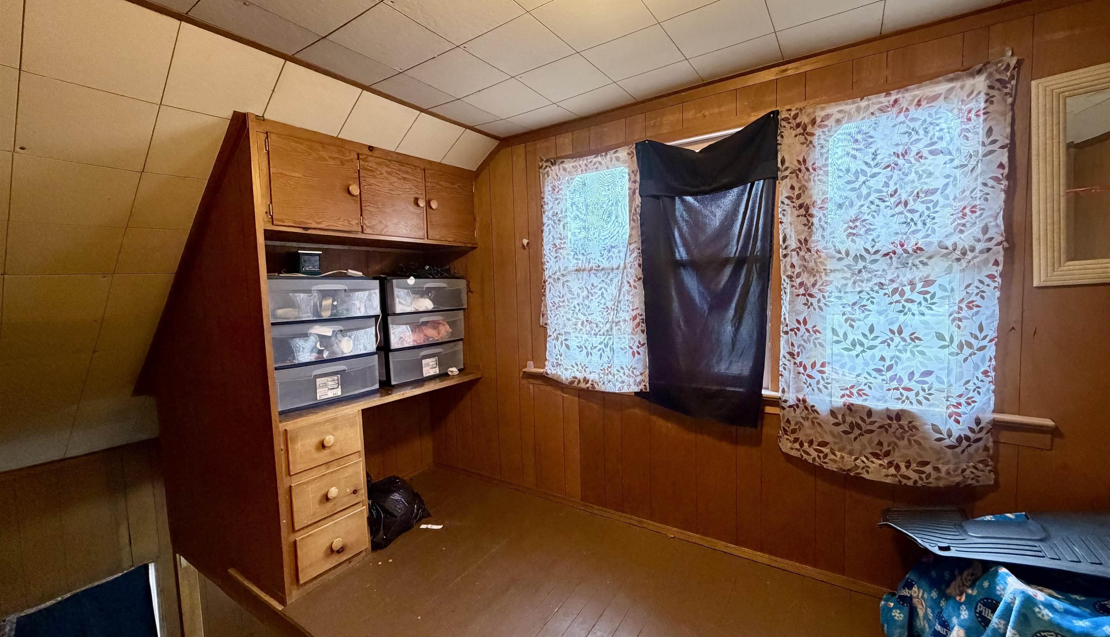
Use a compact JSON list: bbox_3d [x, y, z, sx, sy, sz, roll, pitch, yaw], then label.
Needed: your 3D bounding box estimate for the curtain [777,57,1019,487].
[{"bbox_3d":[1.158,-0.131,1.598,0.653,1.333,0.079,1,4,34],"label":"curtain"}]

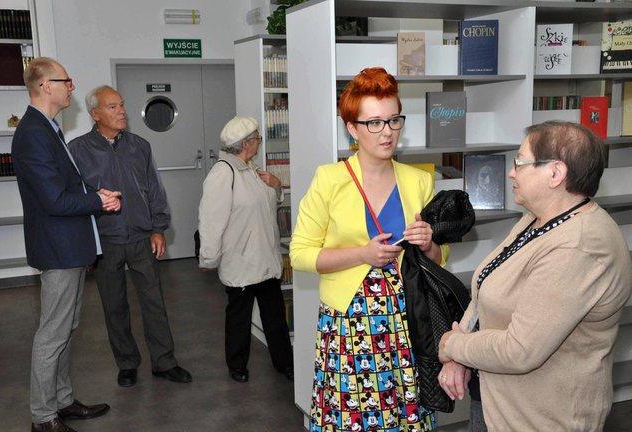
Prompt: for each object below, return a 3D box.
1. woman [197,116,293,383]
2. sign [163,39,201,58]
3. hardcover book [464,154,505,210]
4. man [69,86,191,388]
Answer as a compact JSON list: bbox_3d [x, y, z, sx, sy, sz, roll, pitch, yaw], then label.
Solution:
[{"bbox_3d":[-0.391,0.203,4.533,0.430,1.535,0.500,5,10,38],"label":"woman"},{"bbox_3d":[-1.386,-1.745,8.089,0.400,0.197,0.010,-5,9,-24],"label":"sign"},{"bbox_3d":[0.784,-0.158,3.600,0.195,0.250,0.025,-1,3,4],"label":"hardcover book"},{"bbox_3d":[-1.085,0.127,4.514,0.600,1.720,0.420,-5,9,-27],"label":"man"}]

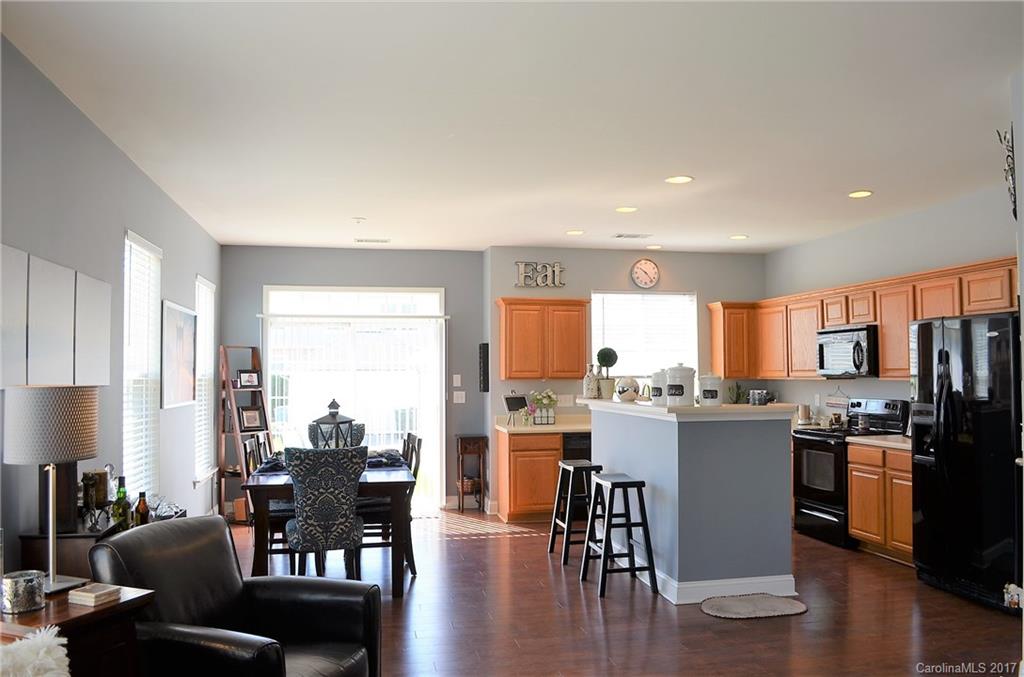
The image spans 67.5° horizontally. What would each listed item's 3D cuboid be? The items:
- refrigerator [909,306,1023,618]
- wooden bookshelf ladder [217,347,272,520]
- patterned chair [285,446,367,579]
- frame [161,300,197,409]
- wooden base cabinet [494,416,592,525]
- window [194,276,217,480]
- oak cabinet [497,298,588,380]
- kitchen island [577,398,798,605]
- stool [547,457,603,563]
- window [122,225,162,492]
[{"bbox_3d":[3.210,0.753,4.946,0.775,1.787,0.856,0,-2,-12],"label":"refrigerator"},{"bbox_3d":[-2.476,0.938,7.436,0.460,1.720,0.480,-2,-3,33],"label":"wooden bookshelf ladder"},{"bbox_3d":[-1.188,1.183,4.965,0.510,0.990,0.630,0,-3,-12],"label":"patterned chair"},{"bbox_3d":[-2.545,0.138,5.881,0.035,0.750,1.128,0,-2,-12],"label":"frame"},{"bbox_3d":[0.398,1.297,7.659,1.050,0.980,0.620,0,-3,-12],"label":"wooden base cabinet"},{"bbox_3d":[-2.823,0.365,7.023,0.091,1.792,0.936,0,-2,-12],"label":"window"},{"bbox_3d":[0.327,0.015,7.921,0.880,0.820,0.350,0,-2,-12],"label":"oak cabinet"},{"bbox_3d":[1.210,1.078,5.721,0.896,1.223,1.883,0,-2,-12],"label":"kitchen island"},{"bbox_3d":[0.536,1.353,6.050,0.400,0.735,0.440,0,-2,-12],"label":"stool"},{"bbox_3d":[-2.381,0.238,4.969,0.080,1.750,0.880,0,-2,-12],"label":"window"}]

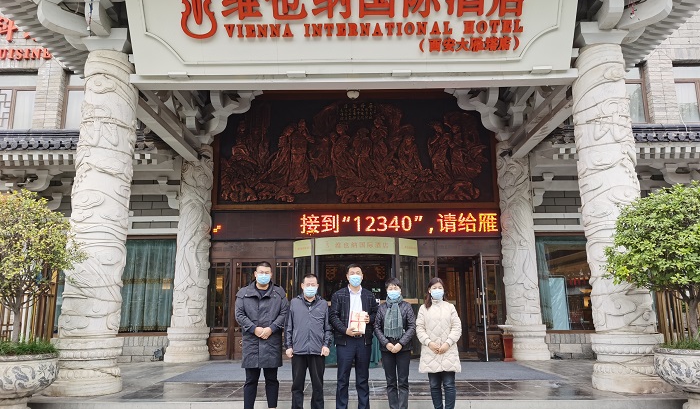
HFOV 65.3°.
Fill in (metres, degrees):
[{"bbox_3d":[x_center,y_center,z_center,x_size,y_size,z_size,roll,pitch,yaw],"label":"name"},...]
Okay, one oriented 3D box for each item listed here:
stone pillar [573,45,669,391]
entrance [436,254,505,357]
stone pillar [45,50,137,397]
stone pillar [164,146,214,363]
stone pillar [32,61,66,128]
[{"bbox_3d":[3.892,0.094,8.039,0.980,5.000,0.980,-1,-10,1],"label":"stone pillar"},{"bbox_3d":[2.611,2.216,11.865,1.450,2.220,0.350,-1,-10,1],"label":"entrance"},{"bbox_3d":[-3.777,0.183,8.144,0.980,4.980,0.980,-1,-10,1],"label":"stone pillar"},{"bbox_3d":[-3.586,1.023,12.360,0.960,4.840,0.960,-1,-10,1],"label":"stone pillar"},{"bbox_3d":[-7.286,-2.642,13.327,0.560,1.900,0.300,-1,-10,1],"label":"stone pillar"}]

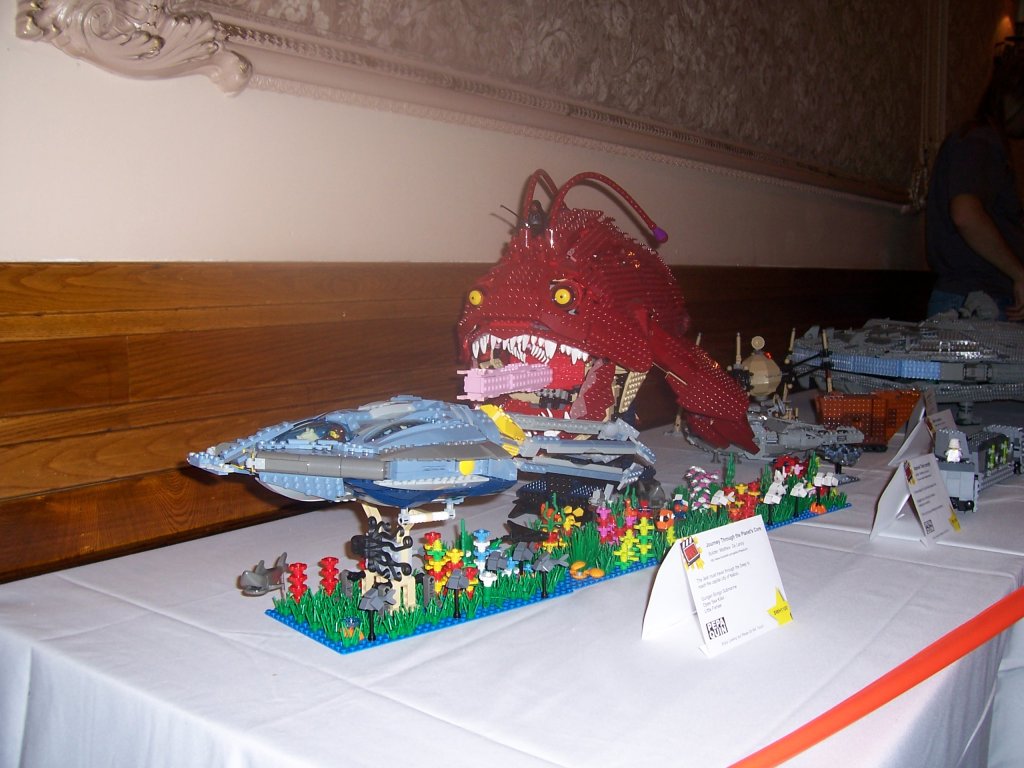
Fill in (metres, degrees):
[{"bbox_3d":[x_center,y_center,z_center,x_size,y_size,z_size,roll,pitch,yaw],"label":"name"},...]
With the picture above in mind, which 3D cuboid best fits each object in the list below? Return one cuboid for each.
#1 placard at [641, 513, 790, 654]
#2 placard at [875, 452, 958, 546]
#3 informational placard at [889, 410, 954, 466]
[{"bbox_3d":[0.179,0.166,0.857,0.124,0.089,0.066,-6,10,-45],"label":"placard"},{"bbox_3d":[0.475,0.131,1.173,0.066,0.090,0.124,6,9,39],"label":"placard"},{"bbox_3d":[0.659,0.085,1.594,0.066,0.086,0.124,7,9,41],"label":"informational placard"}]

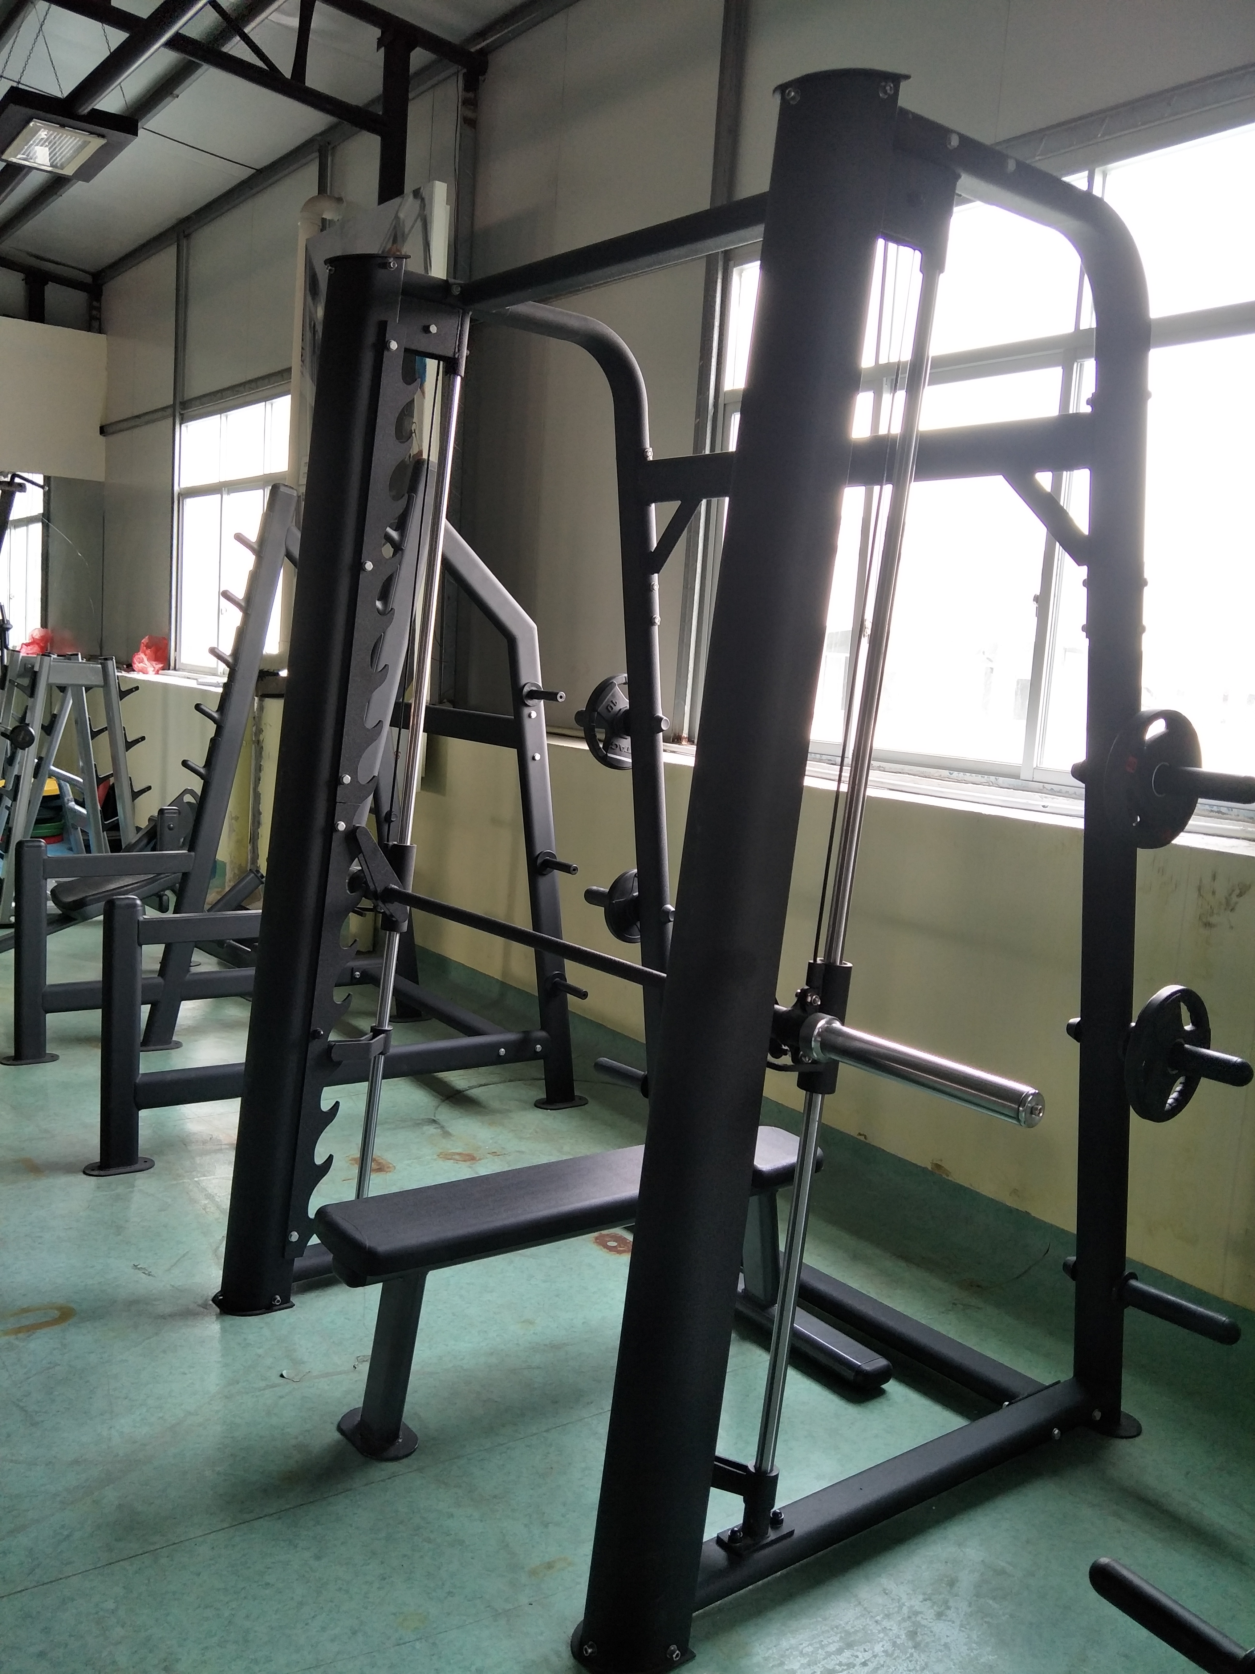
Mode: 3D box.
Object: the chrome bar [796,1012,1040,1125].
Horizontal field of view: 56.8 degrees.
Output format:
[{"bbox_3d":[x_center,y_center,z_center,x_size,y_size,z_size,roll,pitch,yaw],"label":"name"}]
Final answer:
[{"bbox_3d":[0.393,0.317,1.593,0.349,0.068,0.068,13,11,43],"label":"chrome bar"}]

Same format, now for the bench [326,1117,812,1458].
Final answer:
[{"bbox_3d":[-0.065,0.912,2.409,1.100,0.430,0.560,-1,8,-35],"label":"bench"}]

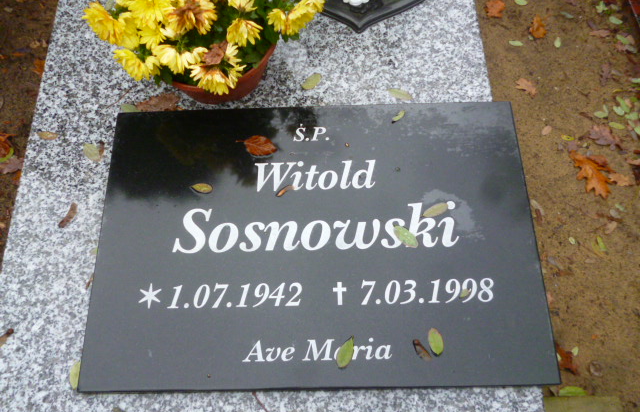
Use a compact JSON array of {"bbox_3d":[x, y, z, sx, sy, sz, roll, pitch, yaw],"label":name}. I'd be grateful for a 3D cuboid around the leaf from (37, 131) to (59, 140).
[{"bbox_3d":[-0.428,-0.111,0.814,0.037,0.006,0.014,9,69,6],"label":"leaf"}]

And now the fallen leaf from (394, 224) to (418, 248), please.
[{"bbox_3d":[0.118,0.042,0.708,0.019,0.007,0.043,-40,73,-13],"label":"fallen leaf"}]

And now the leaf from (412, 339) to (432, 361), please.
[{"bbox_3d":[0.129,0.182,0.653,0.010,0.007,0.032,-39,72,-13],"label":"leaf"}]

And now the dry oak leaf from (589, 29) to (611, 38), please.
[{"bbox_3d":[0.673,-0.412,1.243,0.051,0.012,0.024,3,69,3],"label":"dry oak leaf"}]

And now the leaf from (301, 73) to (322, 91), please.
[{"bbox_3d":[-0.013,-0.204,0.846,0.023,0.006,0.041,41,75,16],"label":"leaf"}]

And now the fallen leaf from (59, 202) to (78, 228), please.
[{"bbox_3d":[-0.372,0.015,0.769,0.013,0.008,0.042,23,71,10],"label":"fallen leaf"}]

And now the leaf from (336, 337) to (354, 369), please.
[{"bbox_3d":[0.032,0.185,0.655,0.018,0.006,0.042,20,71,9],"label":"leaf"}]

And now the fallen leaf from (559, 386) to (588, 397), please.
[{"bbox_3d":[0.476,0.354,0.973,0.053,0.006,0.023,-1,68,1],"label":"fallen leaf"}]

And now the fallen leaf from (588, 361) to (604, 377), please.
[{"bbox_3d":[0.515,0.303,0.967,0.024,0.012,0.029,-7,68,-1],"label":"fallen leaf"}]

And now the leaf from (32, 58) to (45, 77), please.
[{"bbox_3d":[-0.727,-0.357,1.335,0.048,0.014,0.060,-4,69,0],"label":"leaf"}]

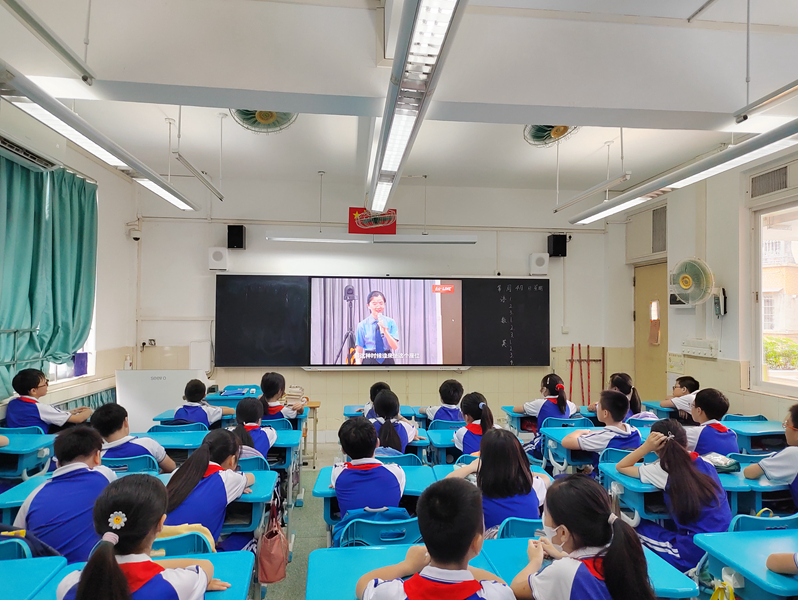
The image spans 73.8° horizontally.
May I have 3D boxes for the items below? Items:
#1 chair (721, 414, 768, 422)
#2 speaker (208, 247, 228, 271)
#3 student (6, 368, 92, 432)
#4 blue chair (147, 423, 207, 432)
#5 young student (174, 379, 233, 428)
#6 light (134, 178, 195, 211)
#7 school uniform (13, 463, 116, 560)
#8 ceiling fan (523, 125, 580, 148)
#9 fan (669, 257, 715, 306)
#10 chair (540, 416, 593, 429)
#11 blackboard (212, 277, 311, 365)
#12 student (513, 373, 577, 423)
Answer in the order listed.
[{"bbox_3d":[2.850,1.363,4.624,0.430,0.800,0.460,1,-2,-5],"label":"chair"},{"bbox_3d":[-2.191,-0.494,6.488,0.215,0.280,0.150,1,-2,-5],"label":"speaker"},{"bbox_3d":[-2.509,1.093,3.893,0.460,1.170,0.600,0,-2,16],"label":"student"},{"bbox_3d":[-1.659,1.312,4.084,0.430,0.800,0.460,1,-2,-13],"label":"blue chair"},{"bbox_3d":[-1.618,1.167,4.341,0.450,1.060,0.670,1,-2,2],"label":"young student"},{"bbox_3d":[-2.041,-0.960,4.740,0.170,0.090,1.220,1,-2,-5],"label":"light"},{"bbox_3d":[-1.333,0.920,2.132,0.420,0.480,0.320,0,-2,2],"label":"school uniform"},{"bbox_3d":[1.022,-1.320,3.674,0.465,0.420,0.460,1,-2,-6],"label":"ceiling fan"},{"bbox_3d":[2.658,-0.161,4.766,0.300,0.450,0.430,2,-2,-37],"label":"fan"},{"bbox_3d":[1.293,1.332,4.333,0.420,0.800,0.460,1,-2,-5],"label":"chair"},{"bbox_3d":[-1.675,0.257,6.584,1.137,1.142,0.080,1,-2,-6],"label":"blackboard"},{"bbox_3d":[1.279,1.193,4.622,0.470,1.090,0.670,1,-2,-21],"label":"student"}]

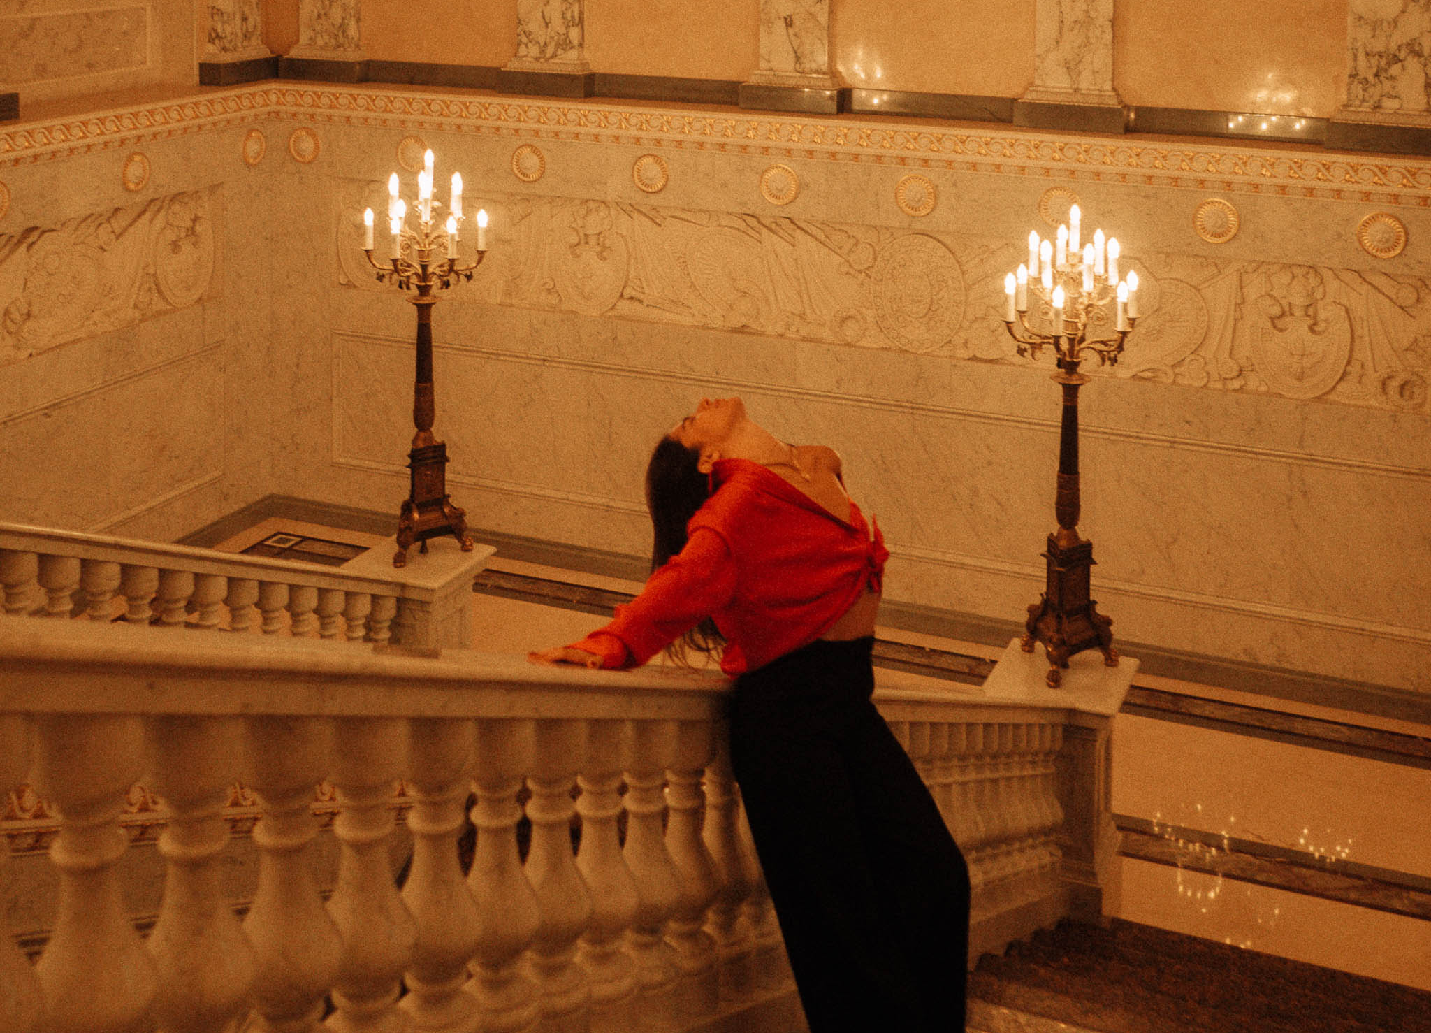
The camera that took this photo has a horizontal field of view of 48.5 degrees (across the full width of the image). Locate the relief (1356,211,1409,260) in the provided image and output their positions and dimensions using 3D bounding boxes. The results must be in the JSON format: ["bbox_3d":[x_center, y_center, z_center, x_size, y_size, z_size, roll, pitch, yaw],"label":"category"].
[{"bbox_3d":[3.186,-1.351,7.600,0.228,0.230,0.045,5,14,22],"label":"relief"}]

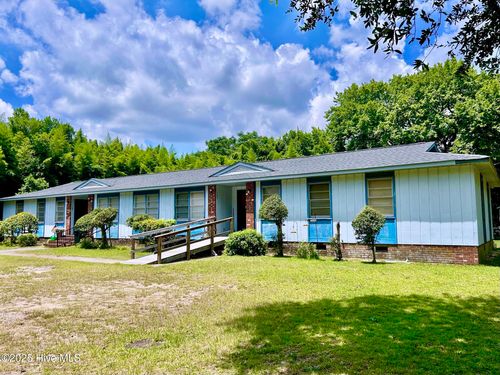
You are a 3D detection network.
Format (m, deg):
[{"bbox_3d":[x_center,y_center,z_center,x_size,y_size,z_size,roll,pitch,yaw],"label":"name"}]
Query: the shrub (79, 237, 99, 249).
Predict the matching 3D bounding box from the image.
[{"bbox_3d":[-8.455,2.879,19.658,1.050,0.620,1.000,-4,-6,32],"label":"shrub"}]

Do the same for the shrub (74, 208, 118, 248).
[{"bbox_3d":[-8.024,2.143,19.628,2.000,2.000,1.450,-4,-6,32],"label":"shrub"}]

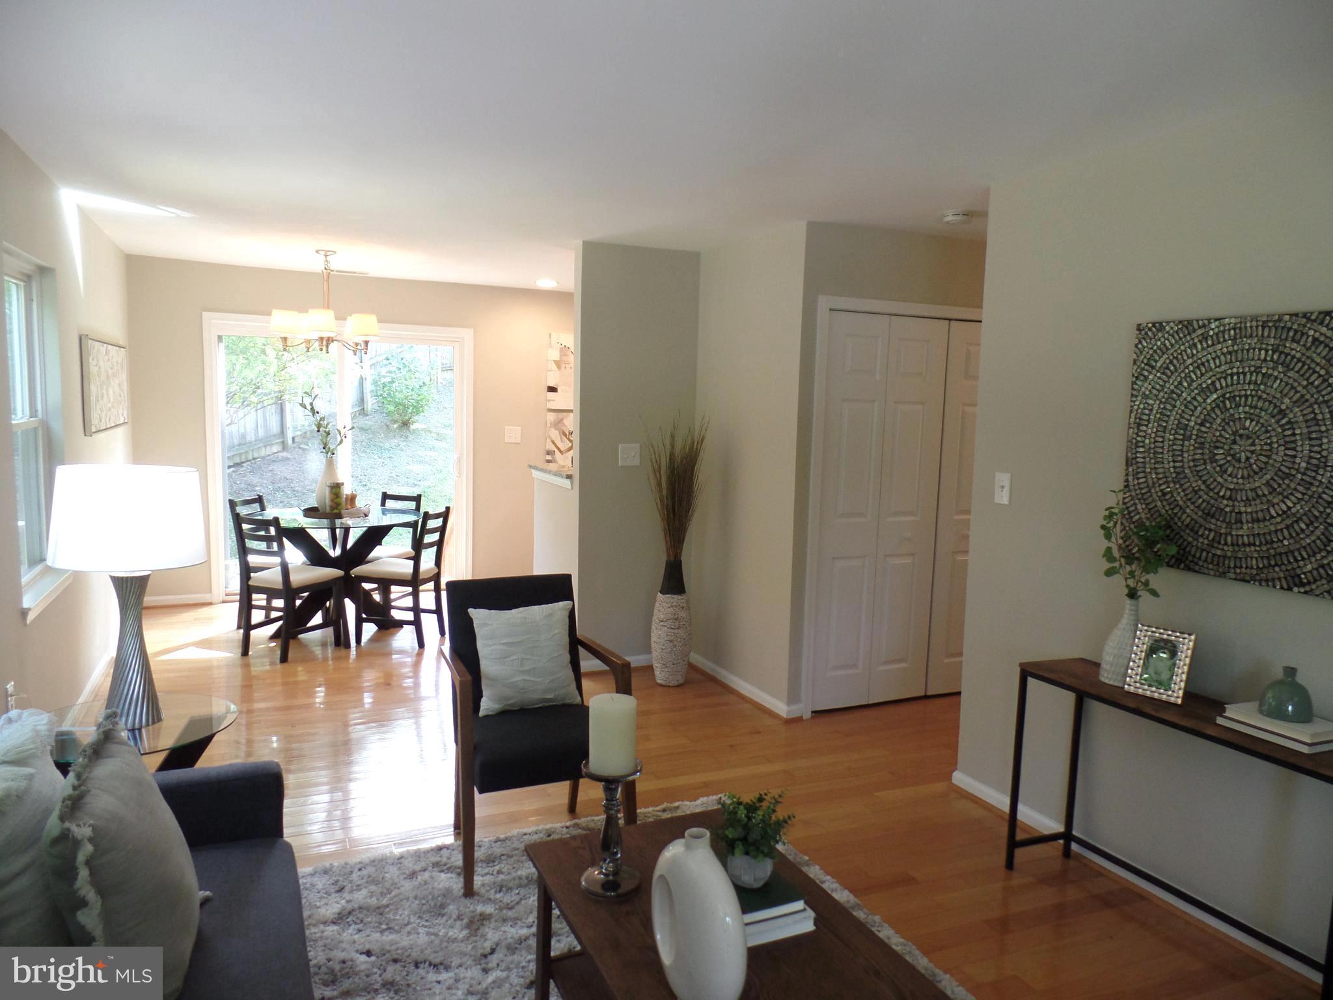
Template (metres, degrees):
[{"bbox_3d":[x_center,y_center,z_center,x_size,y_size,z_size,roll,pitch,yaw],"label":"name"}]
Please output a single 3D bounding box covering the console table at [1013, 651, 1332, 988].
[{"bbox_3d":[1.507,0.962,2.597,0.275,0.724,1.020,-1,7,-24],"label":"console table"}]

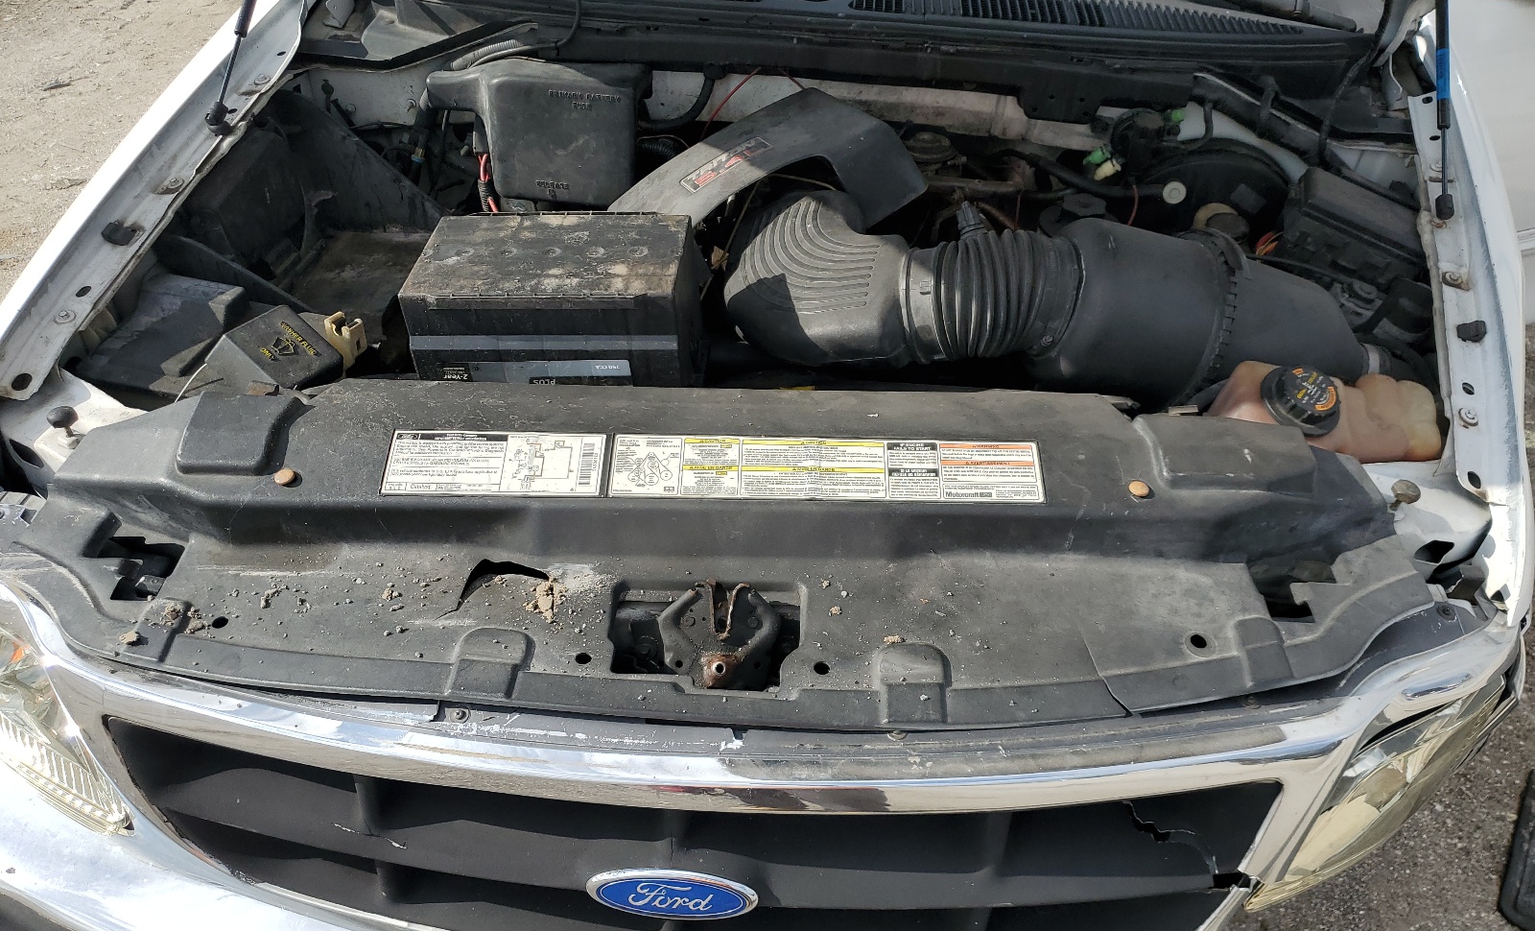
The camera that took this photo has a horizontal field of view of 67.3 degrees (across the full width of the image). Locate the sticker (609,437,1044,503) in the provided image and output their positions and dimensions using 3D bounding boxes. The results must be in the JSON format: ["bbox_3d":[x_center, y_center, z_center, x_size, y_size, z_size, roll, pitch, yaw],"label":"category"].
[{"bbox_3d":[0.056,0.003,1.089,0.406,0.003,0.071,1,56,0],"label":"sticker"}]

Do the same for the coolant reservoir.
[{"bbox_3d":[0.555,-0.012,1.205,0.255,0.190,0.160,3,38,3],"label":"coolant reservoir"}]

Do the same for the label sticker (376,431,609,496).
[{"bbox_3d":[-0.257,-0.001,1.091,0.203,0.003,0.071,1,56,0],"label":"label sticker"}]

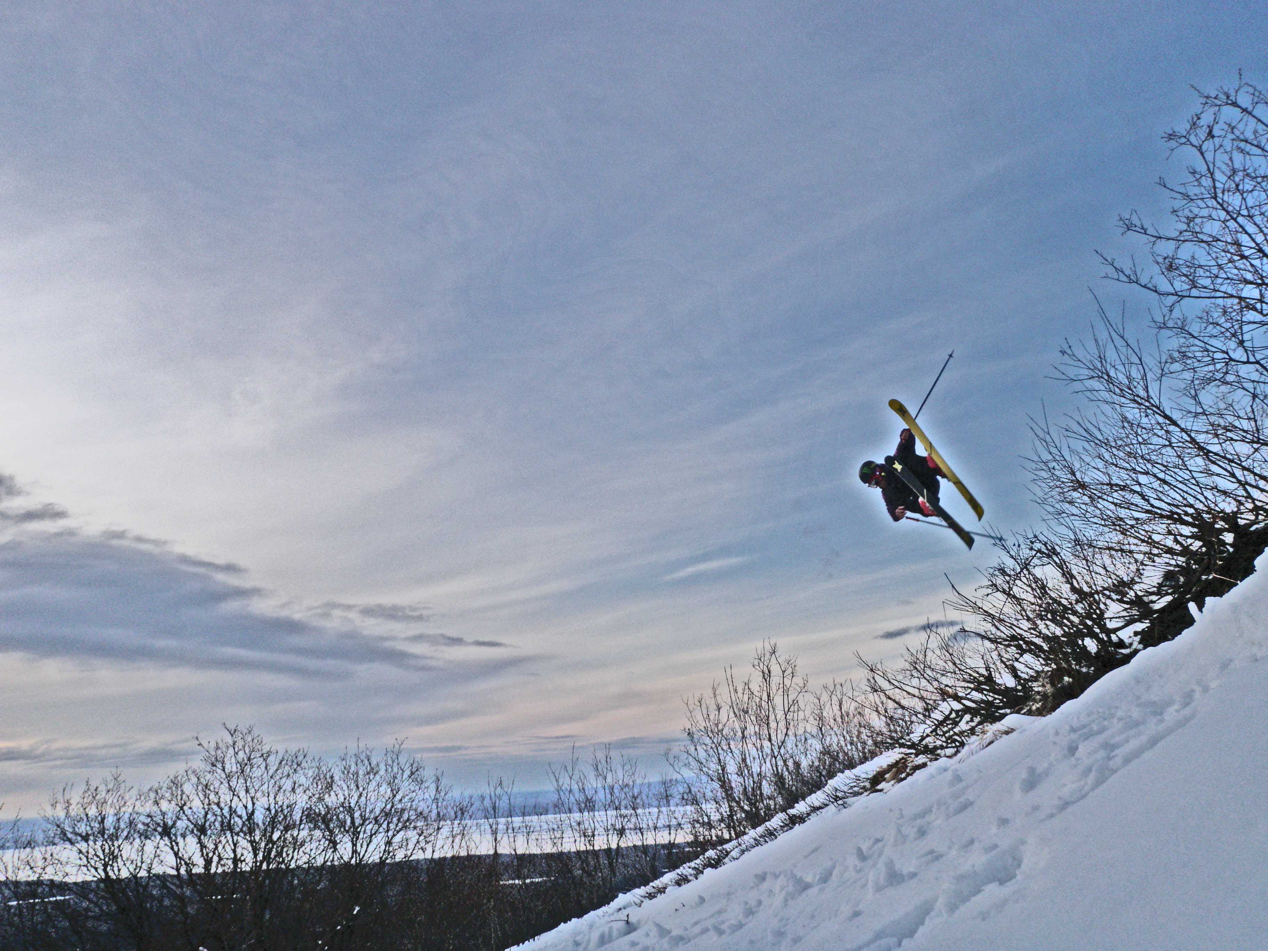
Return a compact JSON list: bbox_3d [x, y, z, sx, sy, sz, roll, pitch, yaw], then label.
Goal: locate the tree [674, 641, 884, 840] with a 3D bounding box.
[{"bbox_3d":[2.318,4.387,16.782,3.250,3.200,2.800,-5,-17,7],"label":"tree"}]

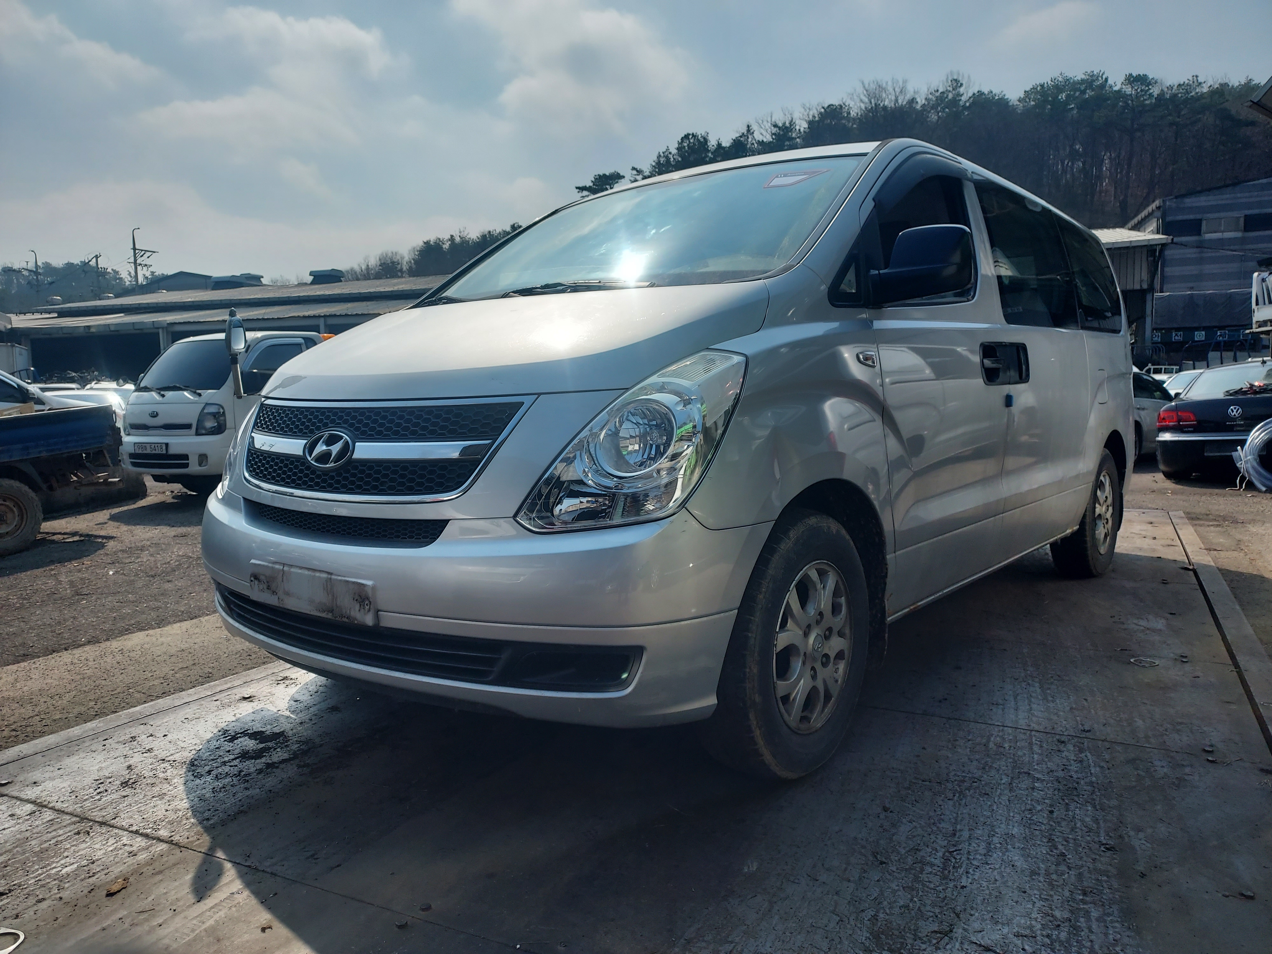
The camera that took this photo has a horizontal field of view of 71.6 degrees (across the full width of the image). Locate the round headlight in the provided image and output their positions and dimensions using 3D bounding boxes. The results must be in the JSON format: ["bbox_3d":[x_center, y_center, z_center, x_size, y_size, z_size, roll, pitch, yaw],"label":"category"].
[{"bbox_3d":[-0.004,-0.089,2.017,0.175,0.178,0.100,3,6,40],"label":"round headlight"}]

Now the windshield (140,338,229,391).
[{"bbox_3d":[-5.186,-1.287,10.150,1.420,0.680,0.150,1,-25,23],"label":"windshield"}]

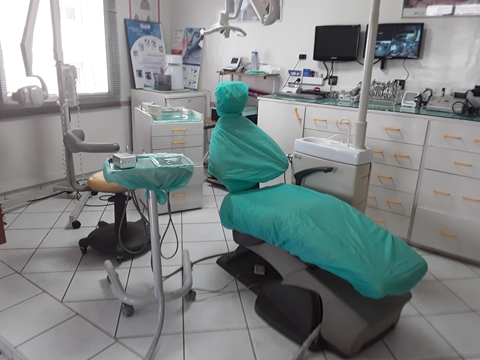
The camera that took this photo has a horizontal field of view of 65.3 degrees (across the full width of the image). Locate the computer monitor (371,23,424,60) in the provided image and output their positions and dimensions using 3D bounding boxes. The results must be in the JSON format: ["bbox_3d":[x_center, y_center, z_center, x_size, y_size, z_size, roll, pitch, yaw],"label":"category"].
[{"bbox_3d":[1.294,-1.161,3.152,0.458,0.274,0.050,16,22,36],"label":"computer monitor"}]

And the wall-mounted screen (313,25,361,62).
[{"bbox_3d":[0.897,-1.252,3.448,0.433,0.306,0.060,16,22,36],"label":"wall-mounted screen"}]

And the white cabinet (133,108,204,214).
[{"bbox_3d":[-0.664,-0.207,3.488,0.448,0.864,0.587,-7,20,-28],"label":"white cabinet"}]

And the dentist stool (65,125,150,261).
[{"bbox_3d":[-0.883,0.085,2.635,0.645,0.806,0.600,-1,18,-10],"label":"dentist stool"}]

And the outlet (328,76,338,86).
[{"bbox_3d":[0.902,-0.950,3.594,0.090,0.081,0.030,16,22,36],"label":"outlet"}]

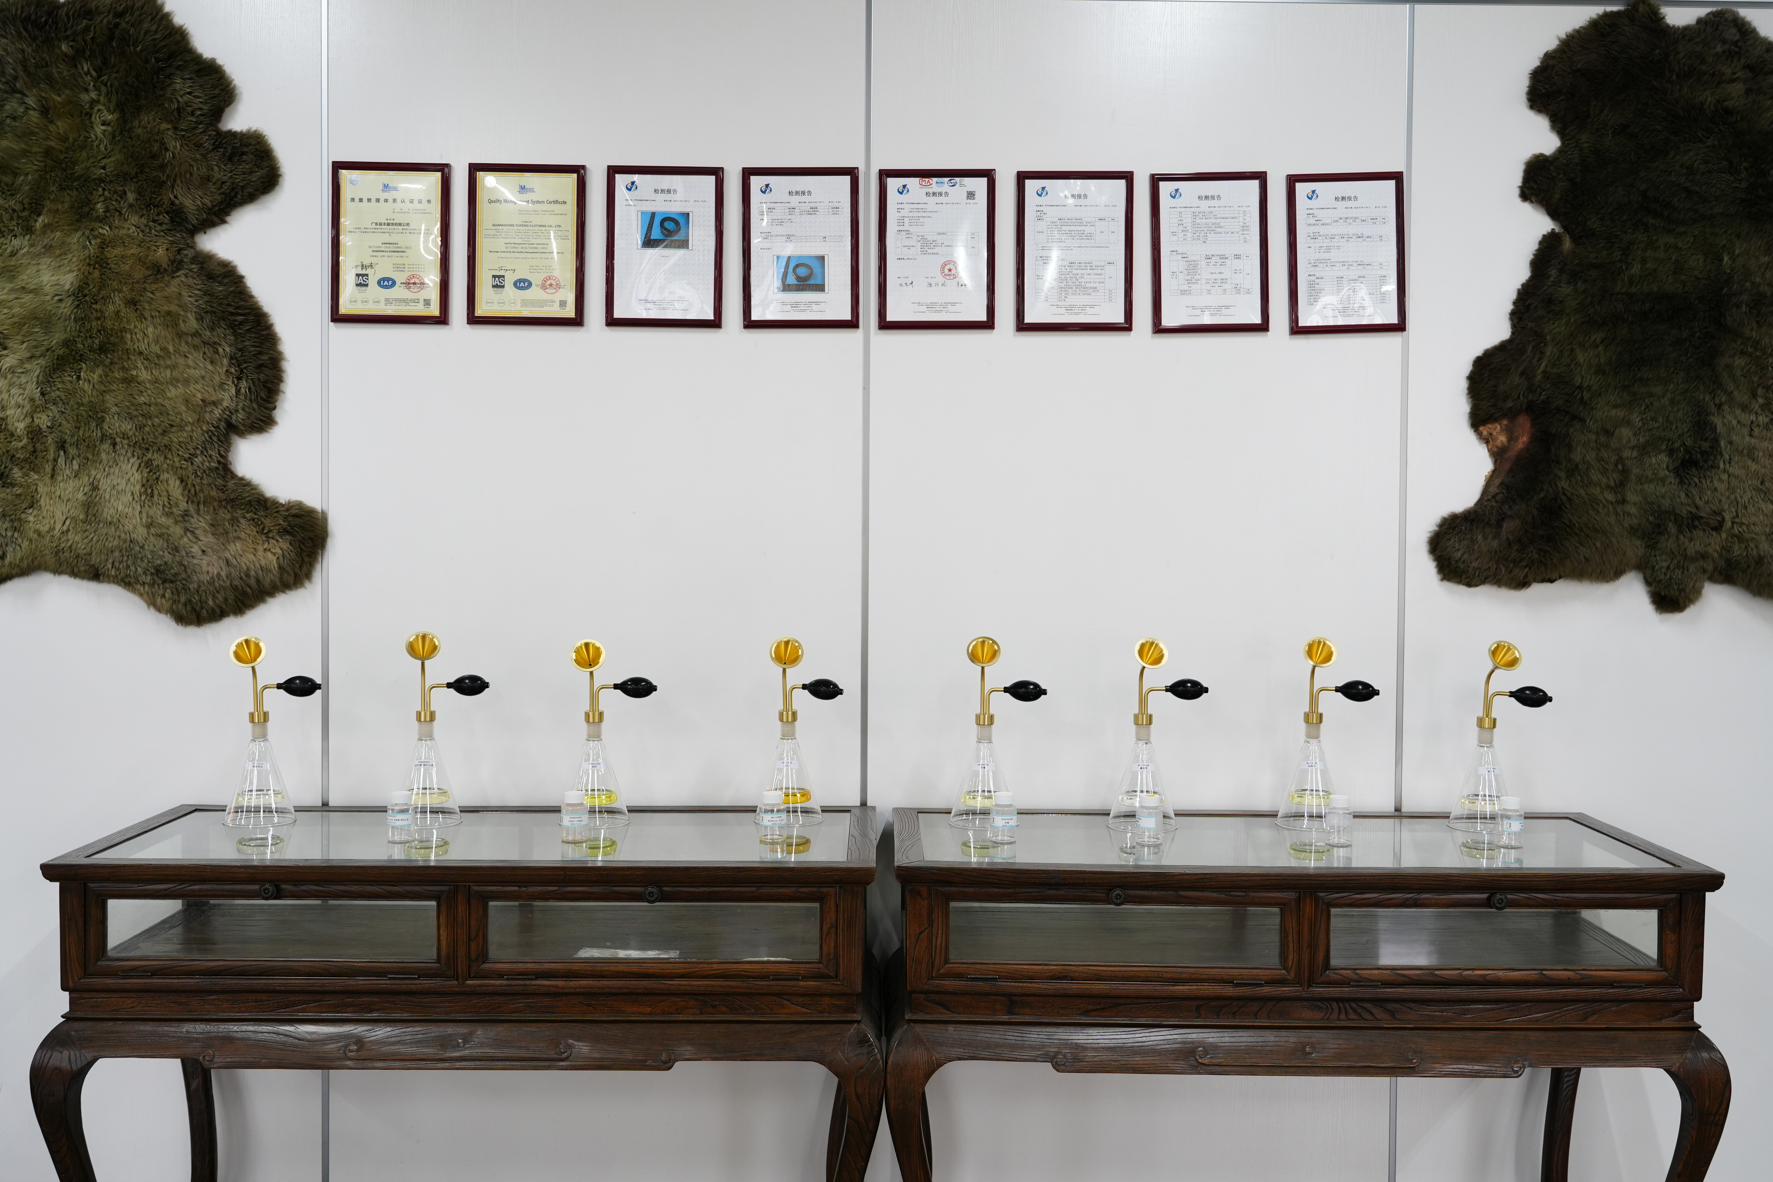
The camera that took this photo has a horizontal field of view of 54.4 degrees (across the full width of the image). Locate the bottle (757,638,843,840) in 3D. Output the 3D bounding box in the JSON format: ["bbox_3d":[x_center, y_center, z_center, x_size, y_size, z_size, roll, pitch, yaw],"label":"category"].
[{"bbox_3d":[-0.174,0.277,3.448,0.178,0.372,0.150,0,2,-1],"label":"bottle"}]

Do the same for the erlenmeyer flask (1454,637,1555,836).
[{"bbox_3d":[1.228,0.285,3.456,0.200,0.374,0.154,0,2,-1],"label":"erlenmeyer flask"}]

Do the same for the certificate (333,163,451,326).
[{"bbox_3d":[-0.992,-0.696,3.462,0.234,0.322,0.018,1,2,0],"label":"certificate"}]

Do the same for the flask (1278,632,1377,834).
[{"bbox_3d":[0.883,0.280,3.455,0.202,0.379,0.153,0,2,-1],"label":"flask"}]

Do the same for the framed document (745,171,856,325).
[{"bbox_3d":[-0.170,-0.688,3.469,0.234,0.322,0.018,0,2,0],"label":"framed document"}]

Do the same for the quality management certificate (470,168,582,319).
[{"bbox_3d":[-0.736,-0.709,3.535,0.240,0.327,0.020,1,2,-1],"label":"quality management certificate"}]

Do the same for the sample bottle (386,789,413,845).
[{"bbox_3d":[-0.884,0.412,3.139,0.048,0.087,0.048,0,2,0],"label":"sample bottle"}]

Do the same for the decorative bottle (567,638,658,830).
[{"bbox_3d":[-0.553,0.278,3.434,0.199,0.367,0.152,0,2,-1],"label":"decorative bottle"}]

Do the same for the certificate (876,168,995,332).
[{"bbox_3d":[0.103,-0.686,3.471,0.234,0.322,0.018,0,2,0],"label":"certificate"}]

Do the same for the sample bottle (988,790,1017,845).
[{"bbox_3d":[0.215,0.412,3.139,0.048,0.087,0.048,0,2,0],"label":"sample bottle"}]

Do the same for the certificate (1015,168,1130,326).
[{"bbox_3d":[0.388,-0.697,3.547,0.240,0.327,0.020,0,2,-1],"label":"certificate"}]

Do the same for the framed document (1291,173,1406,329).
[{"bbox_3d":[0.949,-0.695,3.553,0.240,0.327,0.020,-2,2,-1],"label":"framed document"}]

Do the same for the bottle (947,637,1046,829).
[{"bbox_3d":[0.223,0.278,3.443,0.194,0.377,0.151,0,2,-1],"label":"bottle"}]

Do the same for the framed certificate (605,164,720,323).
[{"bbox_3d":[-0.454,-0.705,3.538,0.240,0.327,0.020,1,2,-1],"label":"framed certificate"}]

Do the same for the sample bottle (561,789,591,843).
[{"bbox_3d":[-0.566,0.411,3.139,0.048,0.087,0.048,0,2,0],"label":"sample bottle"}]

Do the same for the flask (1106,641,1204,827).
[{"bbox_3d":[0.528,0.273,3.340,0.195,0.363,0.137,0,2,-2],"label":"flask"}]

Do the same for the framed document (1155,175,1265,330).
[{"bbox_3d":[0.652,-0.680,3.476,0.234,0.322,0.018,-1,2,0],"label":"framed document"}]

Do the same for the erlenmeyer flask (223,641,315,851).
[{"bbox_3d":[-1.217,0.273,3.420,0.204,0.370,0.154,0,2,-1],"label":"erlenmeyer flask"}]

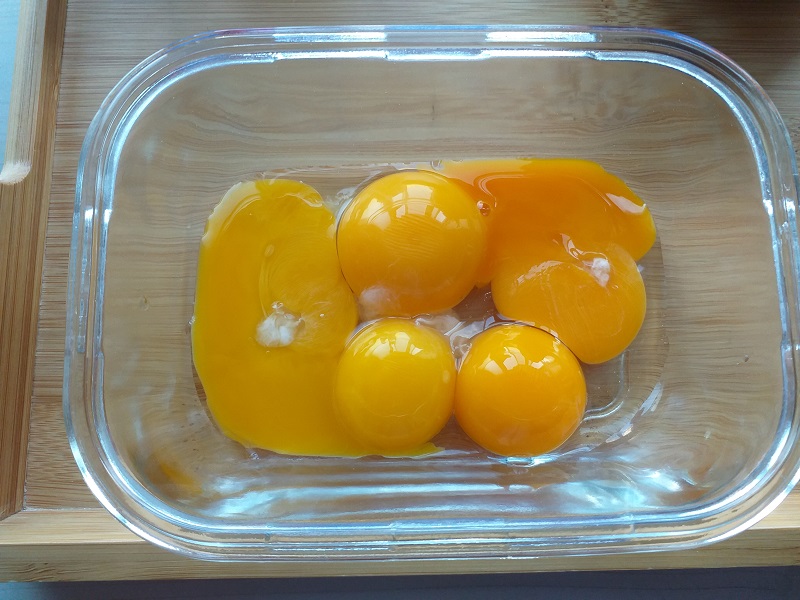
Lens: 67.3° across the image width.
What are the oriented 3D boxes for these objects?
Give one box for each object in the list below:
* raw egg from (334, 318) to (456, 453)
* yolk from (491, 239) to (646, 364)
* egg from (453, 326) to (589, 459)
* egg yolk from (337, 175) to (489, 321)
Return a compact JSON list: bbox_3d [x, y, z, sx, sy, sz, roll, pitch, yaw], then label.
[{"bbox_3d":[-0.001,0.025,0.180,0.038,0.025,0.038,0,79,0],"label":"raw egg"},{"bbox_3d":[0.053,0.000,0.189,0.049,0.016,0.040,0,79,0],"label":"yolk"},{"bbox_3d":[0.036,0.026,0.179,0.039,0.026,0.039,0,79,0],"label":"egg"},{"bbox_3d":[0.004,-0.018,0.190,0.048,0.022,0.048,0,79,0],"label":"egg yolk"}]

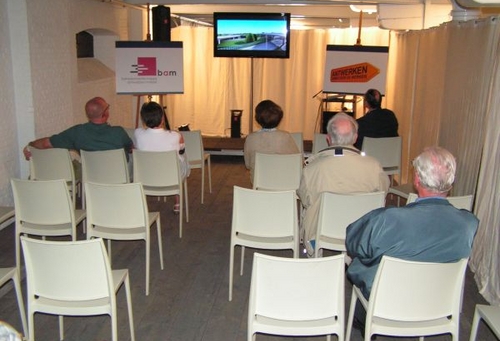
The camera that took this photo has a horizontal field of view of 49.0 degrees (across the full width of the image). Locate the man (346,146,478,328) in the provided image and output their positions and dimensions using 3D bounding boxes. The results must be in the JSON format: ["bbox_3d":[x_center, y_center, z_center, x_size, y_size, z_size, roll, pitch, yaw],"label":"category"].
[{"bbox_3d":[0.769,0.468,2.969,0.640,1.290,0.820,-1,13,-9],"label":"man"}]

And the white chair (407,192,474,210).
[{"bbox_3d":[1.247,0.504,3.861,0.445,0.820,0.495,2,12,5],"label":"white chair"}]

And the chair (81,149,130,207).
[{"bbox_3d":[-1.353,0.158,5.319,0.450,0.820,0.500,0,13,0],"label":"chair"}]

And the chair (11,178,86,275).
[{"bbox_3d":[-1.489,0.409,4.154,0.445,0.820,0.495,1,12,2],"label":"chair"}]

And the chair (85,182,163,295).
[{"bbox_3d":[-0.923,0.432,4.079,0.445,0.820,0.495,2,12,4],"label":"chair"}]

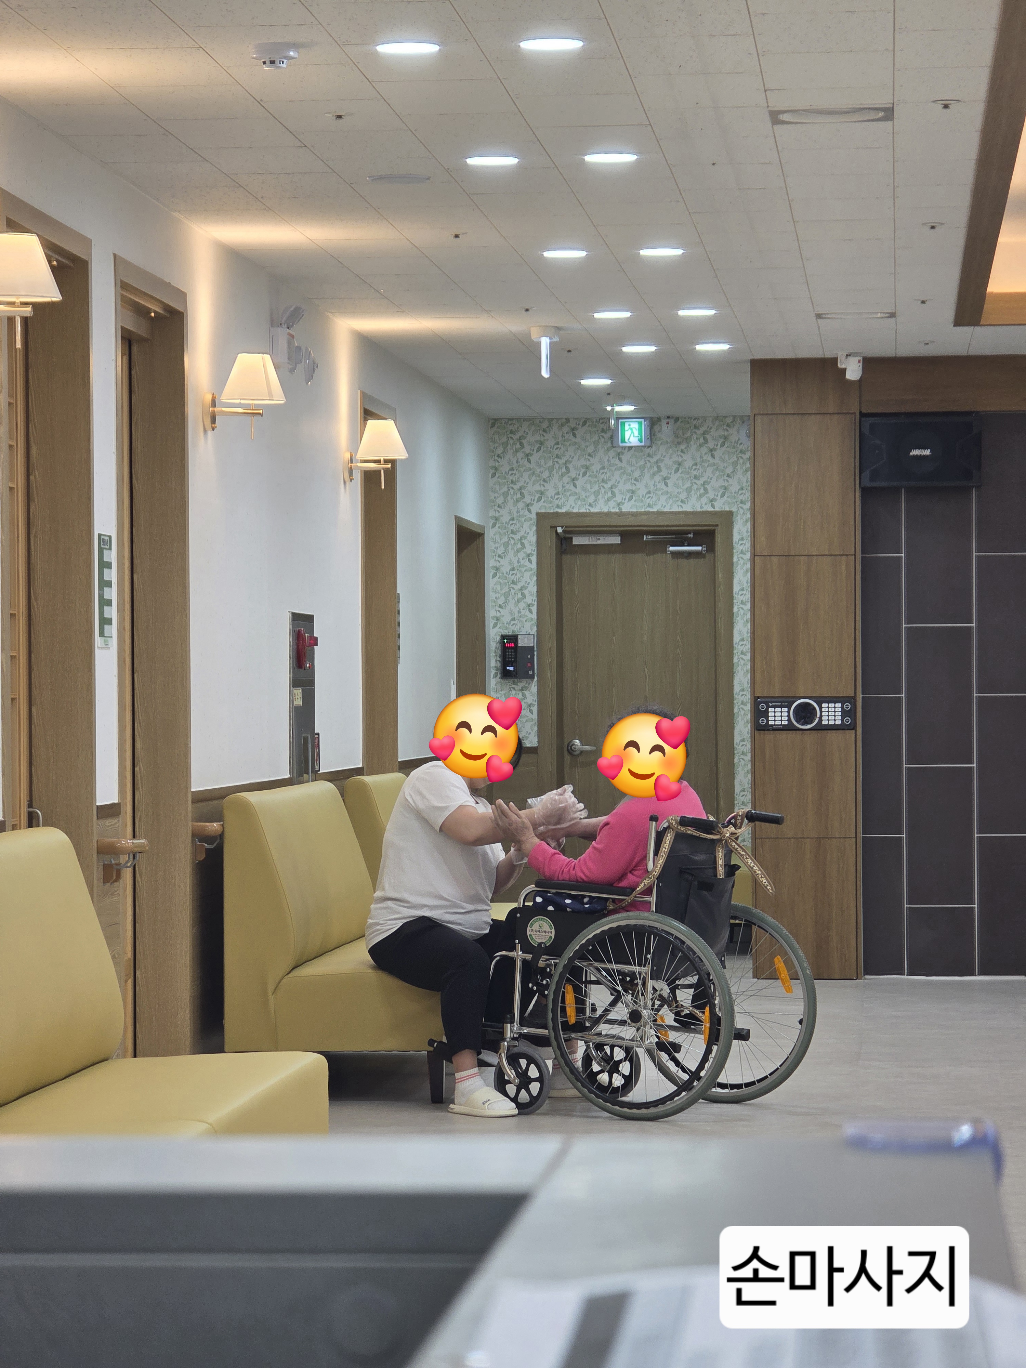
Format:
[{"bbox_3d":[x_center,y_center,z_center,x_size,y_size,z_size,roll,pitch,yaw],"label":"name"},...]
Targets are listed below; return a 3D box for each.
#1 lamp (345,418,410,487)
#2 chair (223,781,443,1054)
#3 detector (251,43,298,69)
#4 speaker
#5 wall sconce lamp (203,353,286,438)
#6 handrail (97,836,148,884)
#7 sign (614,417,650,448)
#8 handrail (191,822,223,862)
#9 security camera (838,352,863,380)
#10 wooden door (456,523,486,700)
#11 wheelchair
[{"bbox_3d":[-0.530,-0.899,17.682,0.245,0.268,0.205,0,0,5],"label":"lamp"},{"bbox_3d":[-0.454,0.797,14.528,0.659,0.930,1.900,0,0,5],"label":"chair"},{"bbox_3d":[-0.531,-1.403,10.167,0.103,0.047,0.103,0,0,5],"label":"detector"},{"bbox_3d":[1.750,-0.992,19.480,0.520,0.305,0.290,0,0,5],"label":"speaker"},{"bbox_3d":[-0.835,-0.903,14.206,0.245,0.265,0.205,0,0,5],"label":"wall sconce lamp"},{"bbox_3d":[-1.066,0.477,12.436,0.095,0.130,0.280,0,0,5],"label":"handrail"},{"bbox_3d":[0.616,-1.304,23.550,0.195,0.150,0.040,0,0,5],"label":"sign"},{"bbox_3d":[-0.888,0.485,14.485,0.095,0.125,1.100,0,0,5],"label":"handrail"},{"bbox_3d":[1.436,-1.350,19.324,0.100,0.120,0.090,0,0,-25],"label":"security camera"},{"bbox_3d":[-0.265,0.239,22.733,0.150,2.106,1.450,0,0,5],"label":"wooden door"},{"bbox_3d":[0.305,0.811,13.421,1.060,0.885,0.650,0,0,29],"label":"wheelchair"}]

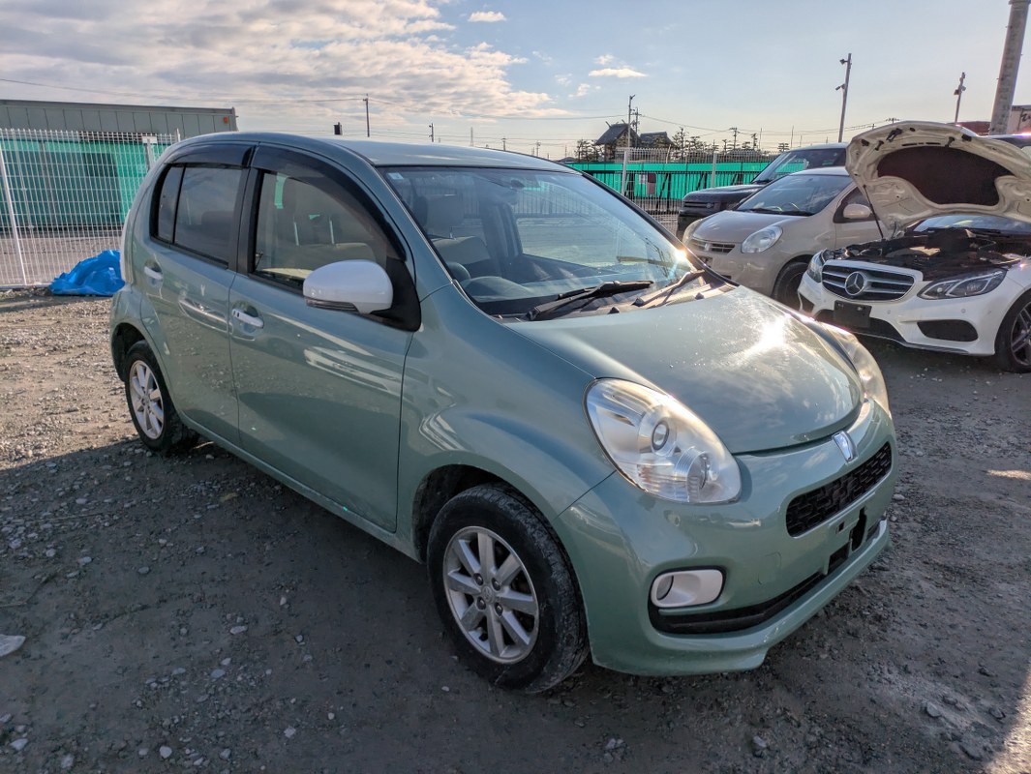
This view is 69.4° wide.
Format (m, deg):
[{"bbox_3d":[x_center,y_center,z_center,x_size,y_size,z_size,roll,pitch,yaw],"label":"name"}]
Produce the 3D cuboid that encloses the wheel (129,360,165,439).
[{"bbox_3d":[-1.796,0.056,3.733,0.390,0.390,0.150,16,20,41],"label":"wheel"}]

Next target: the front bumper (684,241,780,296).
[{"bbox_3d":[2.181,-1.298,8.020,0.460,0.580,1.640,-6,16,-20],"label":"front bumper"}]

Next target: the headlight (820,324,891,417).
[{"bbox_3d":[1.182,-0.069,2.653,0.350,0.290,0.320,16,21,42],"label":"headlight"}]

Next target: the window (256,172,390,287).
[{"bbox_3d":[-0.648,-0.526,2.514,0.910,0.430,0.050,16,5,41],"label":"window"}]

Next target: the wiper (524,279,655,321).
[{"bbox_3d":[0.230,-0.285,2.303,0.560,0.070,0.100,-19,26,-39],"label":"wiper"}]

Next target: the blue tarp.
[{"bbox_3d":[-4.840,-1.345,8.750,1.050,0.460,0.700,-3,17,-9],"label":"blue tarp"}]

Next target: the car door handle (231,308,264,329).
[{"bbox_3d":[-0.976,-0.245,2.713,0.225,0.040,0.045,16,21,42],"label":"car door handle"}]

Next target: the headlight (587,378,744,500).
[{"bbox_3d":[0.354,0.133,1.822,0.350,0.290,0.320,16,21,42],"label":"headlight"}]

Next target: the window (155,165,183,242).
[{"bbox_3d":[-1.519,-0.809,3.274,0.190,0.335,0.040,12,1,43],"label":"window"}]

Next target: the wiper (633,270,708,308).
[{"bbox_3d":[0.577,-0.366,2.708,0.090,0.070,0.620,29,32,23],"label":"wiper"}]

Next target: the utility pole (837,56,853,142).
[{"bbox_3d":[16.901,-13.702,38.987,0.500,7.000,0.300,0,16,0],"label":"utility pole"}]

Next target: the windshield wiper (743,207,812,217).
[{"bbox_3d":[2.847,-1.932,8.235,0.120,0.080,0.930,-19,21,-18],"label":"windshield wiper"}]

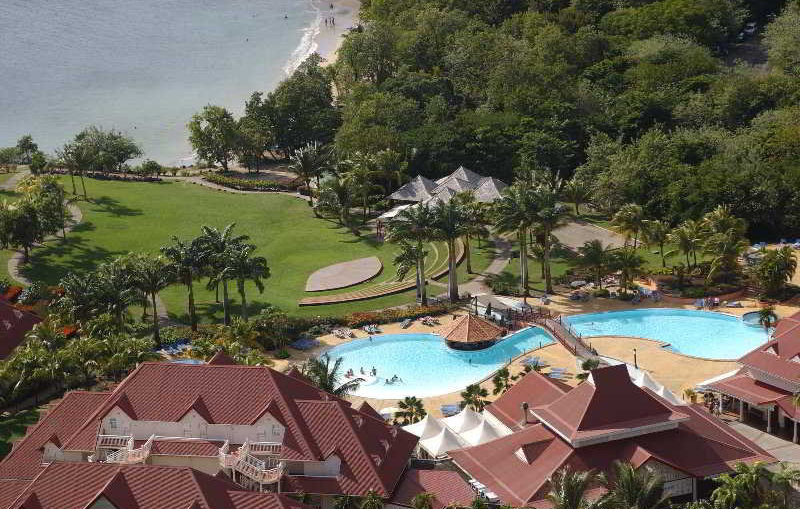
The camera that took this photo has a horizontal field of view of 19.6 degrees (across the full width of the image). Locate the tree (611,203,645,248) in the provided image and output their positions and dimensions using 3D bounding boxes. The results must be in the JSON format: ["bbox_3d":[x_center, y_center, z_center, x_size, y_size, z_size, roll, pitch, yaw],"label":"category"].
[{"bbox_3d":[32.317,-4.077,327.991,4.680,6.550,4.680,2,20,6],"label":"tree"}]

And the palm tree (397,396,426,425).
[{"bbox_3d":[1.290,17.540,257.910,3.560,3.700,3.560,-2,18,0],"label":"palm tree"}]

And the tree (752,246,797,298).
[{"bbox_3d":[50.265,2.333,309.813,5.730,6.730,5.730,3,20,9],"label":"tree"}]

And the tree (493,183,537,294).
[{"bbox_3d":[15.523,-2.114,314.078,5.830,15.390,5.830,-1,18,0],"label":"tree"}]

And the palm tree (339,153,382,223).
[{"bbox_3d":[-5.787,-9.627,337.642,6.250,10.490,6.250,0,20,-1],"label":"palm tree"}]

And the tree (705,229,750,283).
[{"bbox_3d":[44.780,0.065,315.569,6.100,7.120,6.100,3,20,8],"label":"tree"}]

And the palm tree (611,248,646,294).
[{"bbox_3d":[30.740,2.317,310.615,4.700,6.220,4.700,2,20,6],"label":"palm tree"}]

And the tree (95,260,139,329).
[{"bbox_3d":[-36.532,5.158,298.011,5.770,9.370,5.770,-3,20,-7],"label":"tree"}]

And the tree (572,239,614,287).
[{"bbox_3d":[25.480,1.390,301.280,5.870,6.700,5.870,0,18,5],"label":"tree"}]

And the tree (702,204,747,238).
[{"bbox_3d":[43.350,-2.580,309.040,6.000,8.520,6.000,1,18,8],"label":"tree"}]

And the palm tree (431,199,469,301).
[{"bbox_3d":[6.606,-0.517,306.789,4.920,14.140,4.920,0,20,1],"label":"palm tree"}]

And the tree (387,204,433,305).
[{"bbox_3d":[1.263,0.096,305.817,5.930,13.640,5.930,0,20,0],"label":"tree"}]

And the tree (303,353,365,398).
[{"bbox_3d":[-7.380,14.840,260.220,7.300,7.930,7.300,-2,18,-2],"label":"tree"}]

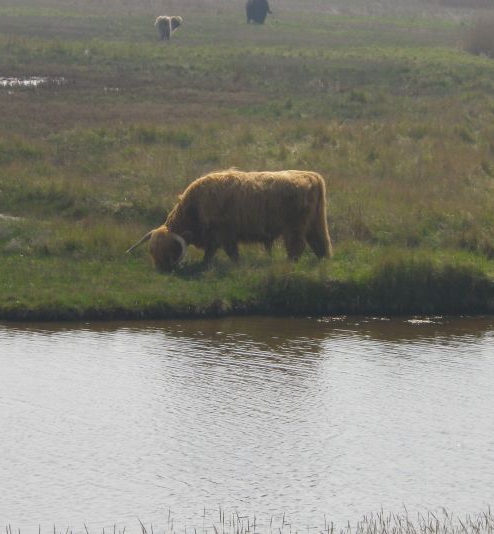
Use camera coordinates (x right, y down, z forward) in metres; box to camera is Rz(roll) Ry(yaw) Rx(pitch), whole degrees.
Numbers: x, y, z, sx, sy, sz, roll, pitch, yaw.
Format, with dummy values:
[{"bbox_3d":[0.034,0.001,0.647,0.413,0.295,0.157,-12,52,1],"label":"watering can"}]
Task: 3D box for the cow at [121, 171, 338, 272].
[{"bbox_3d":[-0.218,-0.599,44.000,2.450,1.240,0.850,-1,5,-13],"label":"cow"}]

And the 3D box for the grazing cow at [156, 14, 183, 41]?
[{"bbox_3d":[-3.651,-11.070,164.000,0.950,1.210,2.100,1,5,15],"label":"grazing cow"}]

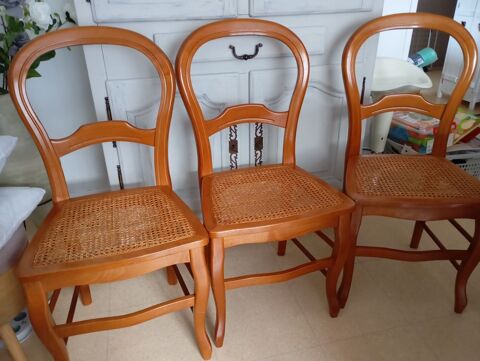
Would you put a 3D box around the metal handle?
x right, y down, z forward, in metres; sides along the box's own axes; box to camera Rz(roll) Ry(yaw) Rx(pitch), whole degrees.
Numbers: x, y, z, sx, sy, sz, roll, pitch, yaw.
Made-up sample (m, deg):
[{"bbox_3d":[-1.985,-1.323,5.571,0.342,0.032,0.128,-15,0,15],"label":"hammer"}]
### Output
[{"bbox_3d":[0.025,-0.548,1.661,0.146,0.060,0.028,-9,29,-17],"label":"metal handle"}]

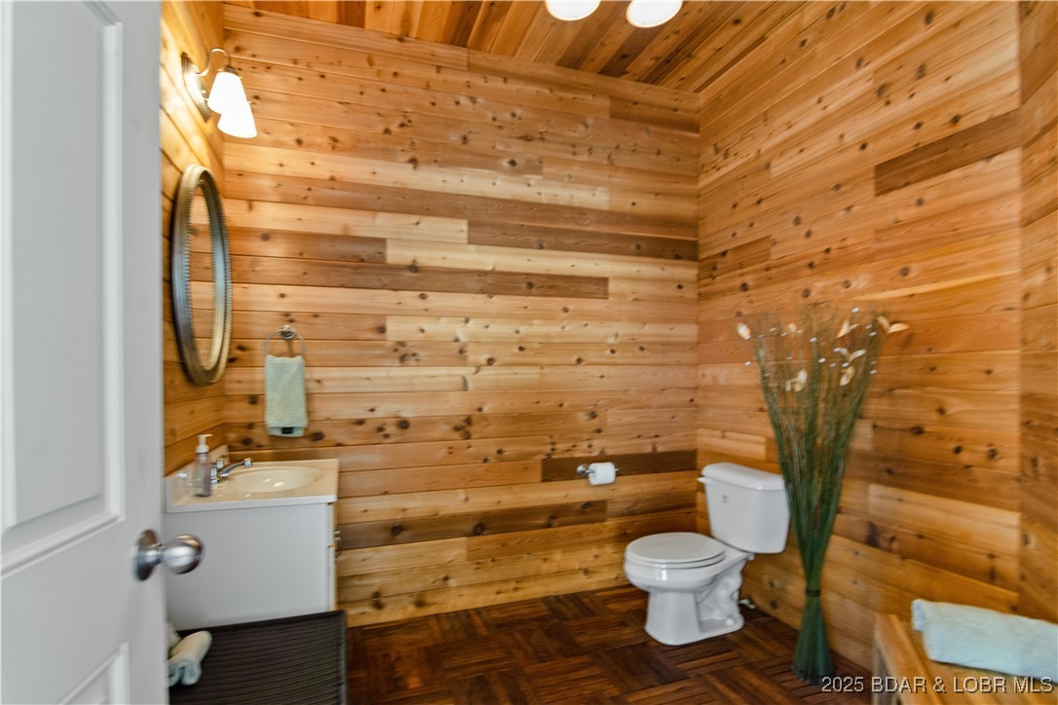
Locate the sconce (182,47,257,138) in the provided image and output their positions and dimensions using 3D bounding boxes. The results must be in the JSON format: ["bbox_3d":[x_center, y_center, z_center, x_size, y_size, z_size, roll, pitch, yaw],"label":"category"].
[{"bbox_3d":[-1.081,-0.902,1.672,0.182,0.200,0.325,0,-1,-17],"label":"sconce"}]

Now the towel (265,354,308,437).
[{"bbox_3d":[-1.083,0.192,2.097,0.178,0.365,0.055,0,-1,-17],"label":"towel"}]

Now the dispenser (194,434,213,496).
[{"bbox_3d":[-1.050,0.366,1.515,0.062,0.200,0.052,0,-1,-17],"label":"dispenser"}]

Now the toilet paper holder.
[{"bbox_3d":[0.375,0.634,2.509,0.215,0.060,0.085,0,-1,-17],"label":"toilet paper holder"}]

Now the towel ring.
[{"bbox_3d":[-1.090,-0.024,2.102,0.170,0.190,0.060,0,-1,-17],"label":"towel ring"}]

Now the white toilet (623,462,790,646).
[{"bbox_3d":[0.791,0.927,2.165,0.755,0.707,0.435,0,-1,-17],"label":"white toilet"}]

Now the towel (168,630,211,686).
[{"bbox_3d":[-0.867,0.746,1.165,0.120,0.085,0.190,0,-1,-17],"label":"towel"}]

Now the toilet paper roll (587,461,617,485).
[{"bbox_3d":[0.389,0.642,2.497,0.102,0.110,0.110,0,-1,-17],"label":"toilet paper roll"}]

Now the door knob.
[{"bbox_3d":[-0.463,0.265,0.613,0.064,0.066,0.066,0,-1,-14],"label":"door knob"}]

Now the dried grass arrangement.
[{"bbox_3d":[1.129,0.535,1.825,0.530,1.430,0.640,0,-1,-17],"label":"dried grass arrangement"}]

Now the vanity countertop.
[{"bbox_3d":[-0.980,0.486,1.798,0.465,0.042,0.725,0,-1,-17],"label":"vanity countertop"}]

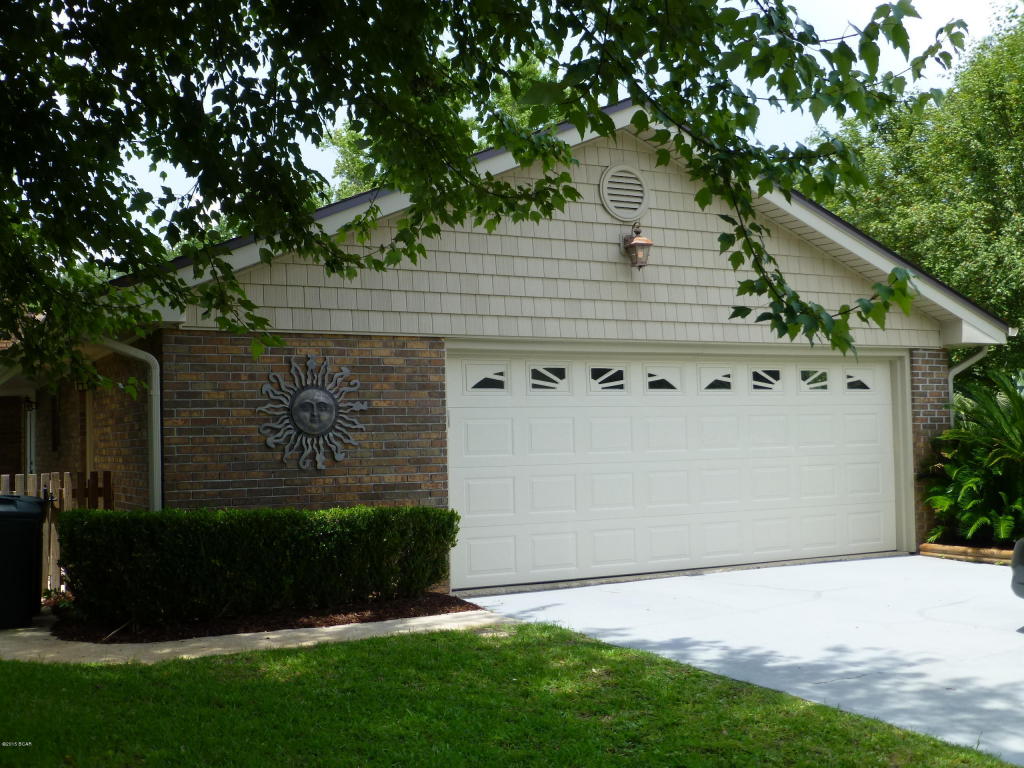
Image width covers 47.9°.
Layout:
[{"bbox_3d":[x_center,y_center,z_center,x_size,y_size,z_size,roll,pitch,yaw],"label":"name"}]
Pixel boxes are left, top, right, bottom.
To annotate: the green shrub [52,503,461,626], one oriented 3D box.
[{"bbox_3d":[-1.857,1.357,8.915,3.020,0.840,0.600,0,-3,-28],"label":"green shrub"}]

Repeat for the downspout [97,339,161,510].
[{"bbox_3d":[-2.950,0.695,8.821,0.510,2.200,0.090,0,-3,-28],"label":"downspout"}]

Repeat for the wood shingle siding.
[{"bbox_3d":[1.094,-1.419,10.990,8.340,2.000,0.060,0,-3,-28],"label":"wood shingle siding"}]

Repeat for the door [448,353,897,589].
[{"bbox_3d":[1.786,0.756,11.423,5.470,2.130,0.060,0,-3,-28],"label":"door"}]

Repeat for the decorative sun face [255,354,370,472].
[{"bbox_3d":[-1.608,0.231,9.393,0.945,0.938,0.080,0,-3,-28],"label":"decorative sun face"}]

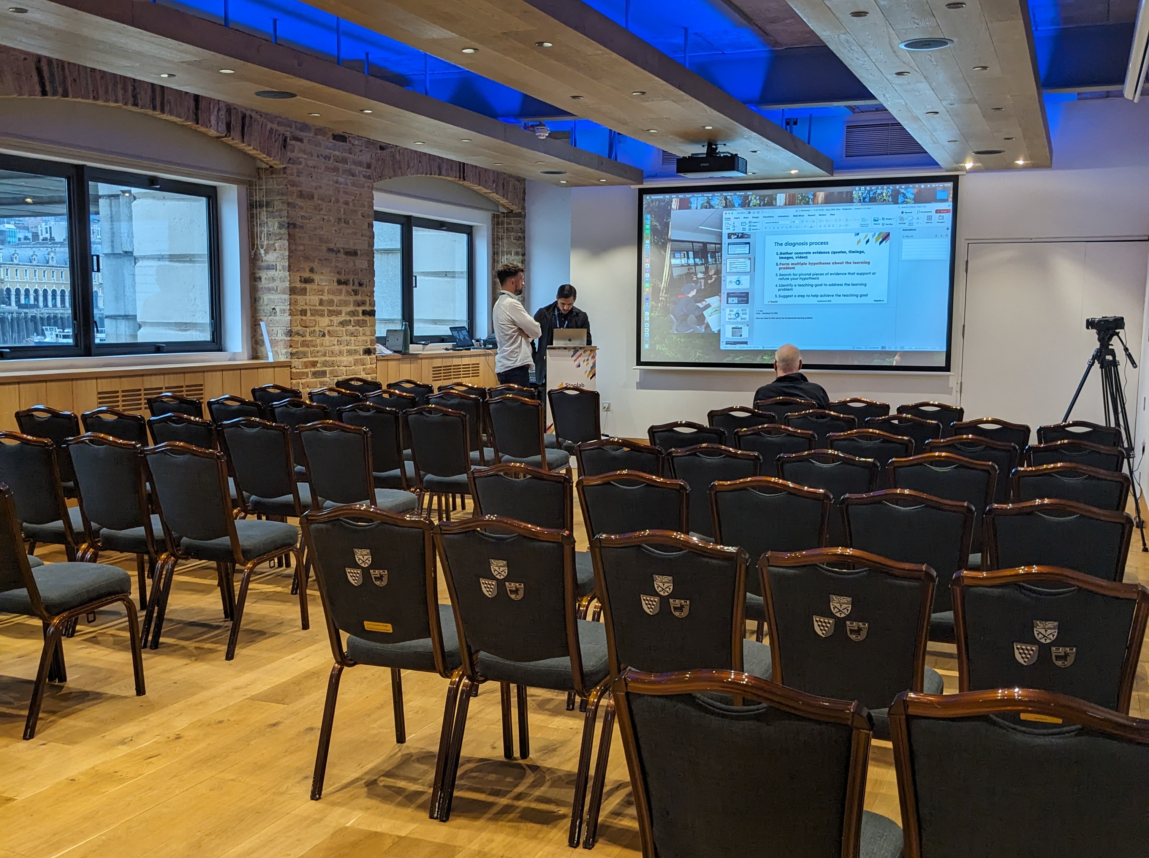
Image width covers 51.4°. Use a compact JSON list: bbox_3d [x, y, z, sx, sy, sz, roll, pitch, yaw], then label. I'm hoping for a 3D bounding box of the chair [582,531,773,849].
[{"bbox_3d":[0.350,0.697,3.414,0.447,0.920,0.601,3,6,22],"label":"chair"}]

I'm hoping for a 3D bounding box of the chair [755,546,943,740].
[{"bbox_3d":[0.729,0.697,3.054,0.439,0.902,0.584,3,6,23],"label":"chair"}]

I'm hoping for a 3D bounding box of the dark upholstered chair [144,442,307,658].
[{"bbox_3d":[-1.556,0.488,5.353,0.439,0.941,0.604,3,6,22],"label":"dark upholstered chair"}]

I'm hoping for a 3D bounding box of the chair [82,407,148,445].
[{"bbox_3d":[-2.360,0.316,6.644,0.434,0.897,0.575,3,6,19],"label":"chair"}]

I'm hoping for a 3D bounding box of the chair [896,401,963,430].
[{"bbox_3d":[2.392,0.245,7.974,0.439,0.902,0.584,3,6,23],"label":"chair"}]

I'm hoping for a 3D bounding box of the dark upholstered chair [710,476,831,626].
[{"bbox_3d":[0.777,0.605,4.426,0.439,0.941,0.604,3,6,22],"label":"dark upholstered chair"}]

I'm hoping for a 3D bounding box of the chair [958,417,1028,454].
[{"bbox_3d":[2.374,0.356,6.813,0.439,0.902,0.584,3,6,23],"label":"chair"}]

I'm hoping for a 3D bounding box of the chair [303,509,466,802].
[{"bbox_3d":[-0.488,0.628,3.615,0.439,0.902,0.584,3,6,22],"label":"chair"}]

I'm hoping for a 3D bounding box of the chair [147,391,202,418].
[{"bbox_3d":[-2.463,0.210,7.950,0.447,0.920,0.601,3,6,21],"label":"chair"}]

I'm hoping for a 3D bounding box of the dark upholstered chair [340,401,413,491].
[{"bbox_3d":[-1.108,0.269,7.260,0.434,0.897,0.575,3,6,20],"label":"dark upholstered chair"}]

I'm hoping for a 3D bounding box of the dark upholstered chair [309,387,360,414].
[{"bbox_3d":[-1.586,0.147,8.693,0.447,0.920,0.601,3,6,22],"label":"dark upholstered chair"}]

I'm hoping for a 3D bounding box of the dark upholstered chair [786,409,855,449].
[{"bbox_3d":[1.545,0.324,7.305,0.447,0.920,0.601,3,6,22],"label":"dark upholstered chair"}]

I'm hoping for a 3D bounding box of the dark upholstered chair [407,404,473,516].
[{"bbox_3d":[-0.709,0.288,7.131,0.439,0.902,0.584,3,6,21],"label":"dark upholstered chair"}]

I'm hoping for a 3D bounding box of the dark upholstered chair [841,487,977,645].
[{"bbox_3d":[1.147,0.612,4.056,0.434,0.897,0.575,3,6,22],"label":"dark upholstered chair"}]

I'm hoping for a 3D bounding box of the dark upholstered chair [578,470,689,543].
[{"bbox_3d":[0.308,0.585,4.575,0.439,0.941,0.604,3,6,22],"label":"dark upholstered chair"}]

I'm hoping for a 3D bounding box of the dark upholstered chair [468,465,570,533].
[{"bbox_3d":[-0.088,0.545,4.592,0.434,0.897,0.575,3,6,24],"label":"dark upholstered chair"}]

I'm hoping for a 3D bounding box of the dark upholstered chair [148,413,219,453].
[{"bbox_3d":[-1.972,0.353,6.574,0.447,0.920,0.601,3,6,20],"label":"dark upholstered chair"}]

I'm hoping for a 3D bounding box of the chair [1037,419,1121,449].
[{"bbox_3d":[2.837,0.393,6.775,0.447,0.920,0.601,3,6,22],"label":"chair"}]

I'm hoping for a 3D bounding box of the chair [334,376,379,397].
[{"bbox_3d":[-1.635,0.018,9.839,0.439,0.902,0.584,3,6,22],"label":"chair"}]

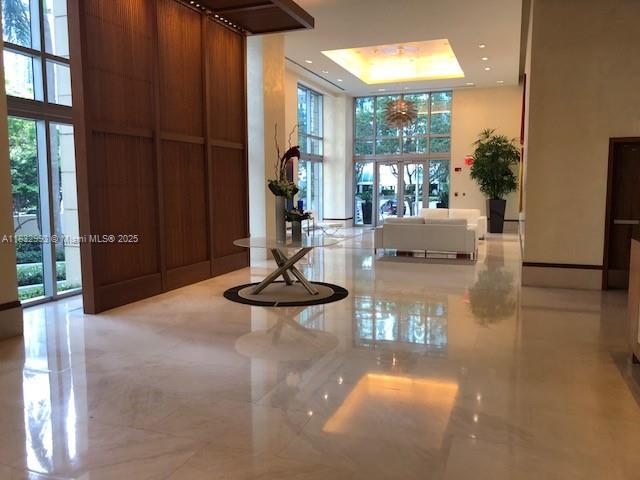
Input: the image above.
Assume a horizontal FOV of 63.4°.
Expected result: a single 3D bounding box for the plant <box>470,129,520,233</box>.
[{"bbox_3d":[5.929,-2.003,17.583,1.584,3.534,1.438,2,6,20],"label":"plant"}]

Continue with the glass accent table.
[{"bbox_3d":[-0.480,0.403,7.602,1.573,0.750,1.573,0,6,0],"label":"glass accent table"}]

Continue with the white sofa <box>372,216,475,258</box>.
[{"bbox_3d":[2.399,-0.066,11.709,2.203,0.857,0.903,2,6,20],"label":"white sofa"}]

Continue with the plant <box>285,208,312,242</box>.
[{"bbox_3d":[-0.313,-0.200,7.446,0.383,0.483,0.321,2,6,20],"label":"plant"}]

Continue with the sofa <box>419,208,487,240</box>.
[{"bbox_3d":[4.004,-0.501,15.971,2.219,0.872,0.903,2,6,20],"label":"sofa"}]

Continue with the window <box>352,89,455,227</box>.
[{"bbox_3d":[3.042,-2.937,19.512,3.718,5.018,0.150,2,6,20],"label":"window"}]

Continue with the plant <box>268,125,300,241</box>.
[{"bbox_3d":[-0.523,-0.819,7.569,0.459,1.692,0.367,2,6,20],"label":"plant"}]

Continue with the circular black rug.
[{"bbox_3d":[-0.490,0.770,7.641,1.827,0.012,1.827,0,6,0],"label":"circular black rug"}]

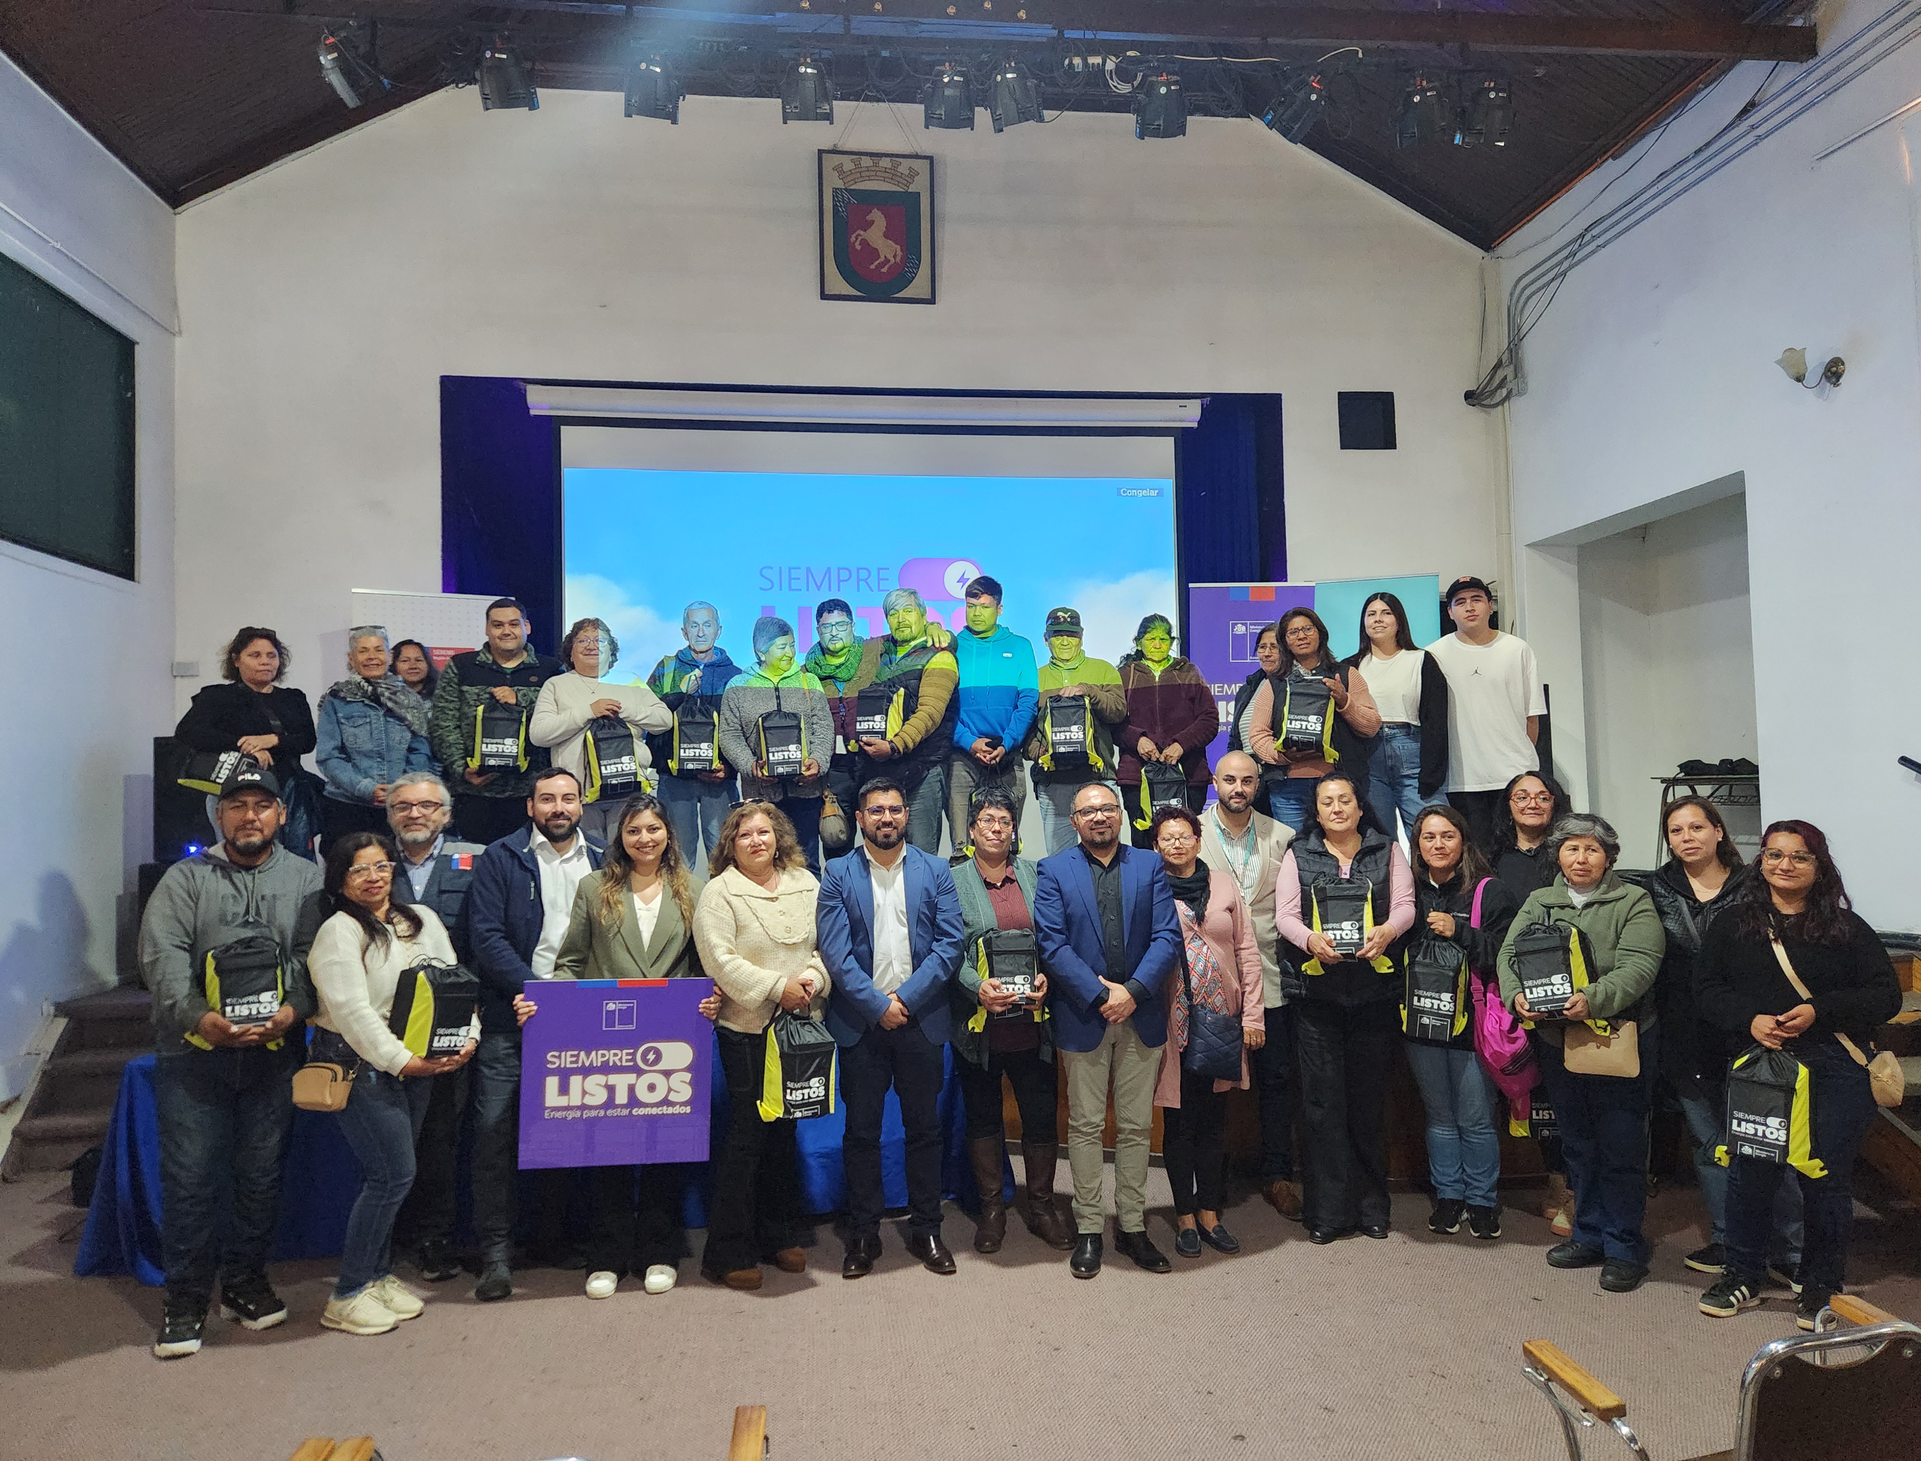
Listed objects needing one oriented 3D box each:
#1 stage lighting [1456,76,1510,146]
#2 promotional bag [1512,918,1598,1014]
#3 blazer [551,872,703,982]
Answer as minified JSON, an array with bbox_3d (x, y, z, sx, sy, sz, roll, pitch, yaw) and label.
[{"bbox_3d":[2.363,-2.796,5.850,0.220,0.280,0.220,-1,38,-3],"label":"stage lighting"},{"bbox_3d":[1.942,0.791,4.220,0.210,0.340,0.160,-18,-20,42],"label":"promotional bag"},{"bbox_3d":[-1.107,0.789,4.370,0.540,0.650,0.330,-1,-2,-14],"label":"blazer"}]

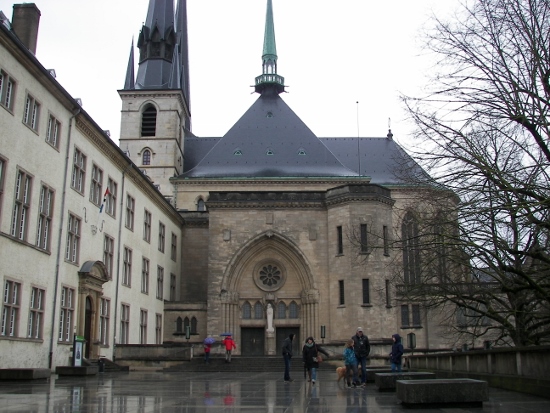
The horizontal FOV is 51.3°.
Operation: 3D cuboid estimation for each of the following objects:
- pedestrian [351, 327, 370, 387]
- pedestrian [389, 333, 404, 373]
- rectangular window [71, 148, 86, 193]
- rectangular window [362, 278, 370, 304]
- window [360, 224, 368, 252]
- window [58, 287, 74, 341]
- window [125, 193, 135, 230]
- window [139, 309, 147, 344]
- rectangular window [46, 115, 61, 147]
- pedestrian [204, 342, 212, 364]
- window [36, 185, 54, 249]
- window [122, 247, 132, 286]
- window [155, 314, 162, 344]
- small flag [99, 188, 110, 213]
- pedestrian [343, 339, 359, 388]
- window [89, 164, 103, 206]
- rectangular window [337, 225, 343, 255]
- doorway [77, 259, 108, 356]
[{"bbox_3d":[2.685,4.670,17.793,0.580,1.780,0.420,-2,-15,5],"label":"pedestrian"},{"bbox_3d":[4.140,5.195,19.514,0.400,1.630,0.500,2,-15,-10],"label":"pedestrian"},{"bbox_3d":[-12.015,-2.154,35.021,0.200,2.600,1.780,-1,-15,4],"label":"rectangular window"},{"bbox_3d":[7.413,6.882,46.371,0.540,2.030,0.200,0,-15,0],"label":"rectangular window"},{"bbox_3d":[7.428,2.565,47.504,0.520,2.400,0.200,0,-15,0],"label":"window"},{"bbox_3d":[-10.804,5.561,29.570,0.300,2.871,1.736,-1,-15,4],"label":"window"},{"bbox_3d":[-10.580,0.455,41.646,0.200,2.400,1.700,-1,-15,4],"label":"window"},{"bbox_3d":[-10.086,9.421,43.759,0.200,2.930,1.762,-2,-15,4],"label":"window"},{"bbox_3d":[-11.490,-3.853,29.705,0.200,1.643,1.539,-2,-15,4],"label":"rectangular window"},{"bbox_3d":[-4.142,8.998,35.507,0.500,1.520,0.400,-3,-16,8],"label":"pedestrian"},{"bbox_3d":[-11.079,0.535,27.493,0.300,3.092,1.504,-1,-15,4],"label":"window"},{"bbox_3d":[-10.479,4.311,40.620,0.200,2.662,1.762,-2,-15,4],"label":"window"},{"bbox_3d":[-10.539,11.167,51.611,0.200,2.900,1.850,-1,-15,4],"label":"window"},{"bbox_3d":[-10.658,-0.357,35.833,0.600,1.500,0.300,-2,-15,4],"label":"small flag"},{"bbox_3d":[2.285,4.749,17.381,0.420,1.430,0.450,-5,-15,17],"label":"pedestrian"},{"bbox_3d":[-11.074,-1.275,35.347,0.200,2.350,1.650,-1,-15,4],"label":"window"},{"bbox_3d":[5.576,2.921,49.161,0.200,2.500,0.600,13,-21,-41],"label":"rectangular window"},{"bbox_3d":[-10.250,5.752,31.914,0.750,5.356,2.950,-1,-15,4],"label":"doorway"}]

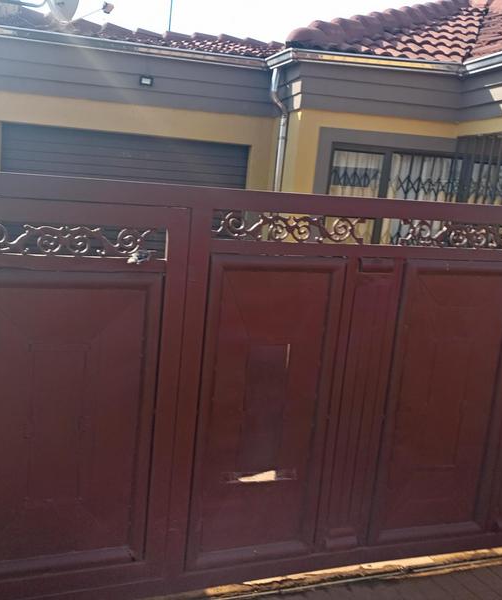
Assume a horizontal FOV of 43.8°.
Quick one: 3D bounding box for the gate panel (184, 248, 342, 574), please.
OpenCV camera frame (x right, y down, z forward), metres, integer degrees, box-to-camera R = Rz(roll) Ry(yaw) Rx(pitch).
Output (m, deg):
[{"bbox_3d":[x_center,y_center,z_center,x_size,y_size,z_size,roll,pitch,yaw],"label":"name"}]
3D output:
[{"bbox_3d":[0.072,0.460,2.510,0.570,1.270,0.050,1,9,-19],"label":"gate panel"}]

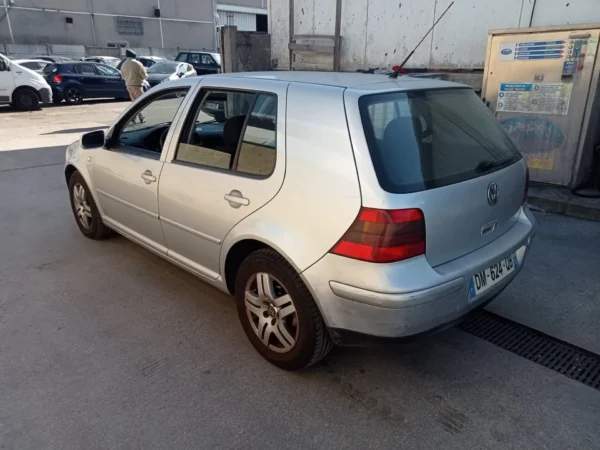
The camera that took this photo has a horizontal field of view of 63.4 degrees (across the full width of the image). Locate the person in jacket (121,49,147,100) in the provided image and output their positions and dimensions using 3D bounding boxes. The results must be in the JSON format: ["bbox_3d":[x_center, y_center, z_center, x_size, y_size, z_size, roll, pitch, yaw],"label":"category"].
[{"bbox_3d":[-4.157,-3.415,12.082,0.620,1.750,0.480,-6,19,-17],"label":"person in jacket"}]

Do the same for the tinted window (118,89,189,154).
[{"bbox_3d":[-0.988,-0.690,3.219,0.760,0.470,0.060,19,7,43],"label":"tinted window"}]

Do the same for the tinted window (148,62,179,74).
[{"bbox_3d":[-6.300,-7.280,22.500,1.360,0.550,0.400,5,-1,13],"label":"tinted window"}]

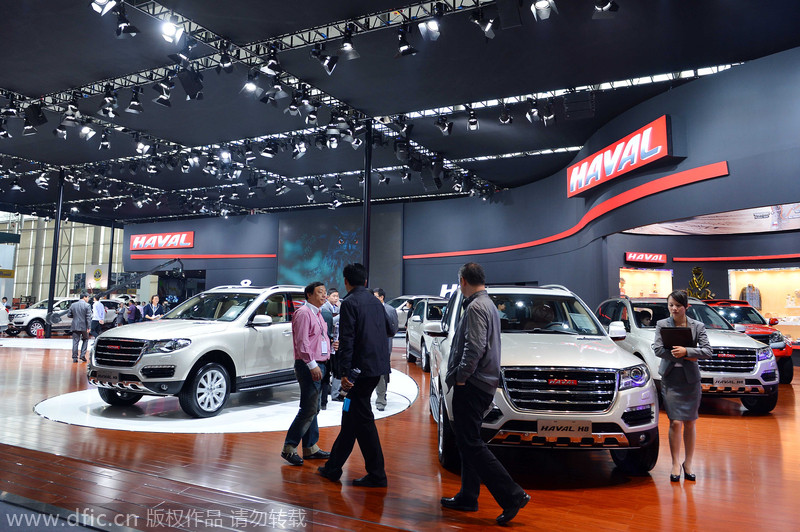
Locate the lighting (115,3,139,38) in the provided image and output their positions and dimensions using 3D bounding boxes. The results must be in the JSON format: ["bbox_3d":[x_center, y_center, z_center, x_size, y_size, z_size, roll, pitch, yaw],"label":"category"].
[{"bbox_3d":[-5.417,-4.843,10.555,0.440,0.500,0.520,5,-51,-42],"label":"lighting"}]

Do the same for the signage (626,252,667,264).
[{"bbox_3d":[7.708,-0.246,16.711,1.449,0.280,0.100,2,-5,-14],"label":"signage"}]

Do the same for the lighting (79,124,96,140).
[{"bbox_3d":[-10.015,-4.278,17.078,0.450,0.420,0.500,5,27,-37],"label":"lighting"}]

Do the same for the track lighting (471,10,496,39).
[{"bbox_3d":[1.752,-5.055,11.158,0.500,0.520,0.480,-2,-6,30],"label":"track lighting"}]

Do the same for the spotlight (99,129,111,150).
[{"bbox_3d":[-8.263,-3.537,14.901,0.361,0.570,0.399,1,-4,0],"label":"spotlight"}]

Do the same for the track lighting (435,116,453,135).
[{"bbox_3d":[1.325,-4.280,16.235,0.450,0.420,0.500,-4,-45,45],"label":"track lighting"}]

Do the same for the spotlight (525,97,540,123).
[{"bbox_3d":[3.771,-4.454,15.165,0.440,0.520,0.500,1,35,-8],"label":"spotlight"}]

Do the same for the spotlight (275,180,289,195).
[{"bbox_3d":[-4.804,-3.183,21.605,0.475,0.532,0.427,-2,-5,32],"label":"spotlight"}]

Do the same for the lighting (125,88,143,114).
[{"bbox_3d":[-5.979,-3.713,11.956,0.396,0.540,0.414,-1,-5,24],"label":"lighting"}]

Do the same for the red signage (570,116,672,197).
[{"bbox_3d":[6.694,-3.234,16.776,0.200,1.090,5.350,2,-5,-10],"label":"red signage"}]

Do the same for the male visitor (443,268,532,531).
[{"bbox_3d":[0.617,0.891,3.869,0.640,1.770,0.500,-1,-5,25],"label":"male visitor"}]

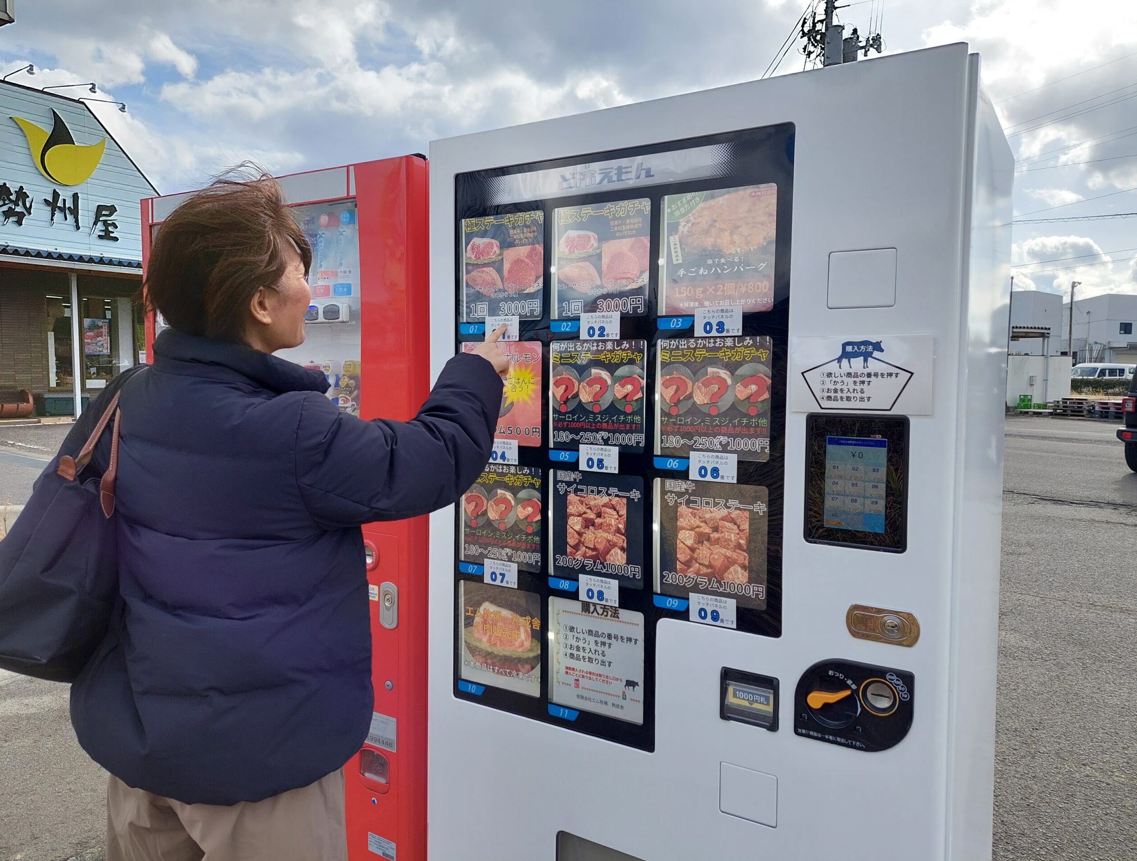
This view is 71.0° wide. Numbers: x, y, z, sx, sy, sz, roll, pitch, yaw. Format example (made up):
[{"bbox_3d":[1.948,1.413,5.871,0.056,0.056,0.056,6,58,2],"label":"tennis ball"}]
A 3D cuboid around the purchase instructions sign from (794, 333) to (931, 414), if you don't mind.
[{"bbox_3d":[0.465,-0.089,1.272,0.215,0.125,0.002,2,4,30],"label":"purchase instructions sign"}]

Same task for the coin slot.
[{"bbox_3d":[0.500,0.428,1.278,0.058,0.058,0.015,2,4,30],"label":"coin slot"}]

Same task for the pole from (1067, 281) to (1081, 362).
[{"bbox_3d":[33.506,-6.008,52.787,0.650,8.030,0.350,3,4,32],"label":"pole"}]

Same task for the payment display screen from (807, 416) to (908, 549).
[{"bbox_3d":[0.464,0.082,1.285,0.159,0.215,0.020,2,4,30],"label":"payment display screen"}]

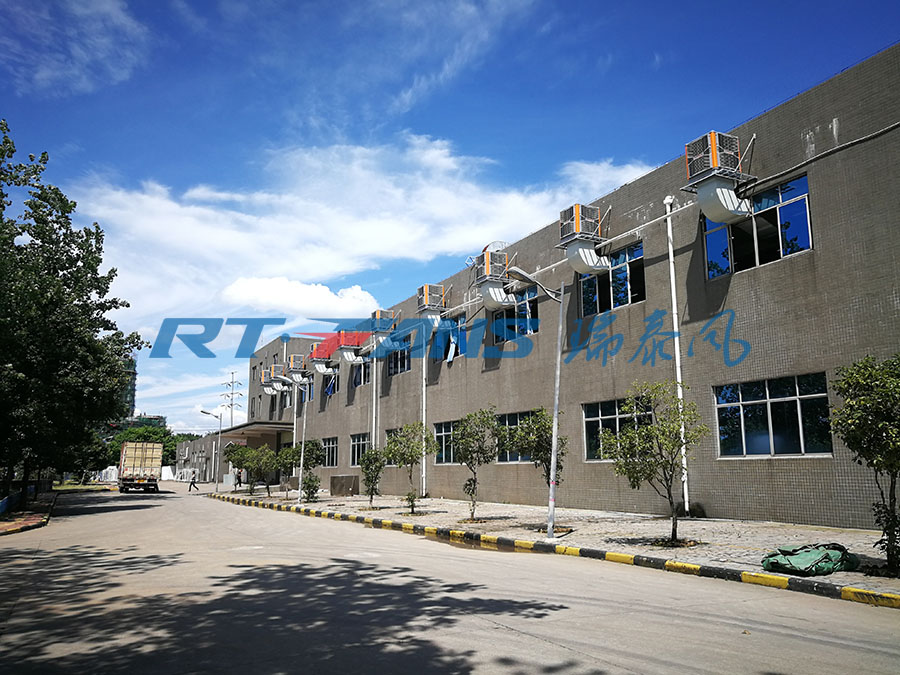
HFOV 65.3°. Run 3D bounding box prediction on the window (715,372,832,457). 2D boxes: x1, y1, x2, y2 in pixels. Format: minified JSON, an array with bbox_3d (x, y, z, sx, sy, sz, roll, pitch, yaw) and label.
[{"bbox_3d":[8.521,2.173,18.736,0.150,2.050,3.504,6,-12,-27],"label":"window"}]

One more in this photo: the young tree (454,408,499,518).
[{"bbox_3d":[0.797,3.660,20.234,1.333,3.106,1.266,0,-11,2],"label":"young tree"}]

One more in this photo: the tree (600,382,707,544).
[{"bbox_3d":[4.155,2.500,14.302,2.172,3.178,2.063,-3,-11,17],"label":"tree"}]

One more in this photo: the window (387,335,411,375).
[{"bbox_3d":[-3.135,1.207,42.843,0.150,2.150,3.595,5,-12,-27],"label":"window"}]

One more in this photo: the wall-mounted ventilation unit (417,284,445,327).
[{"bbox_3d":[-0.819,-1.490,37.160,1.478,2.251,1.142,5,-12,-27],"label":"wall-mounted ventilation unit"}]

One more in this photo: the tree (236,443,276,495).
[{"bbox_3d":[-11.772,8.203,43.592,1.972,3.196,1.972,6,-12,-27],"label":"tree"}]

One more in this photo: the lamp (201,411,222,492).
[{"bbox_3d":[-17.186,8.163,50.718,1.537,5.984,0.299,6,-12,-27],"label":"lamp"}]

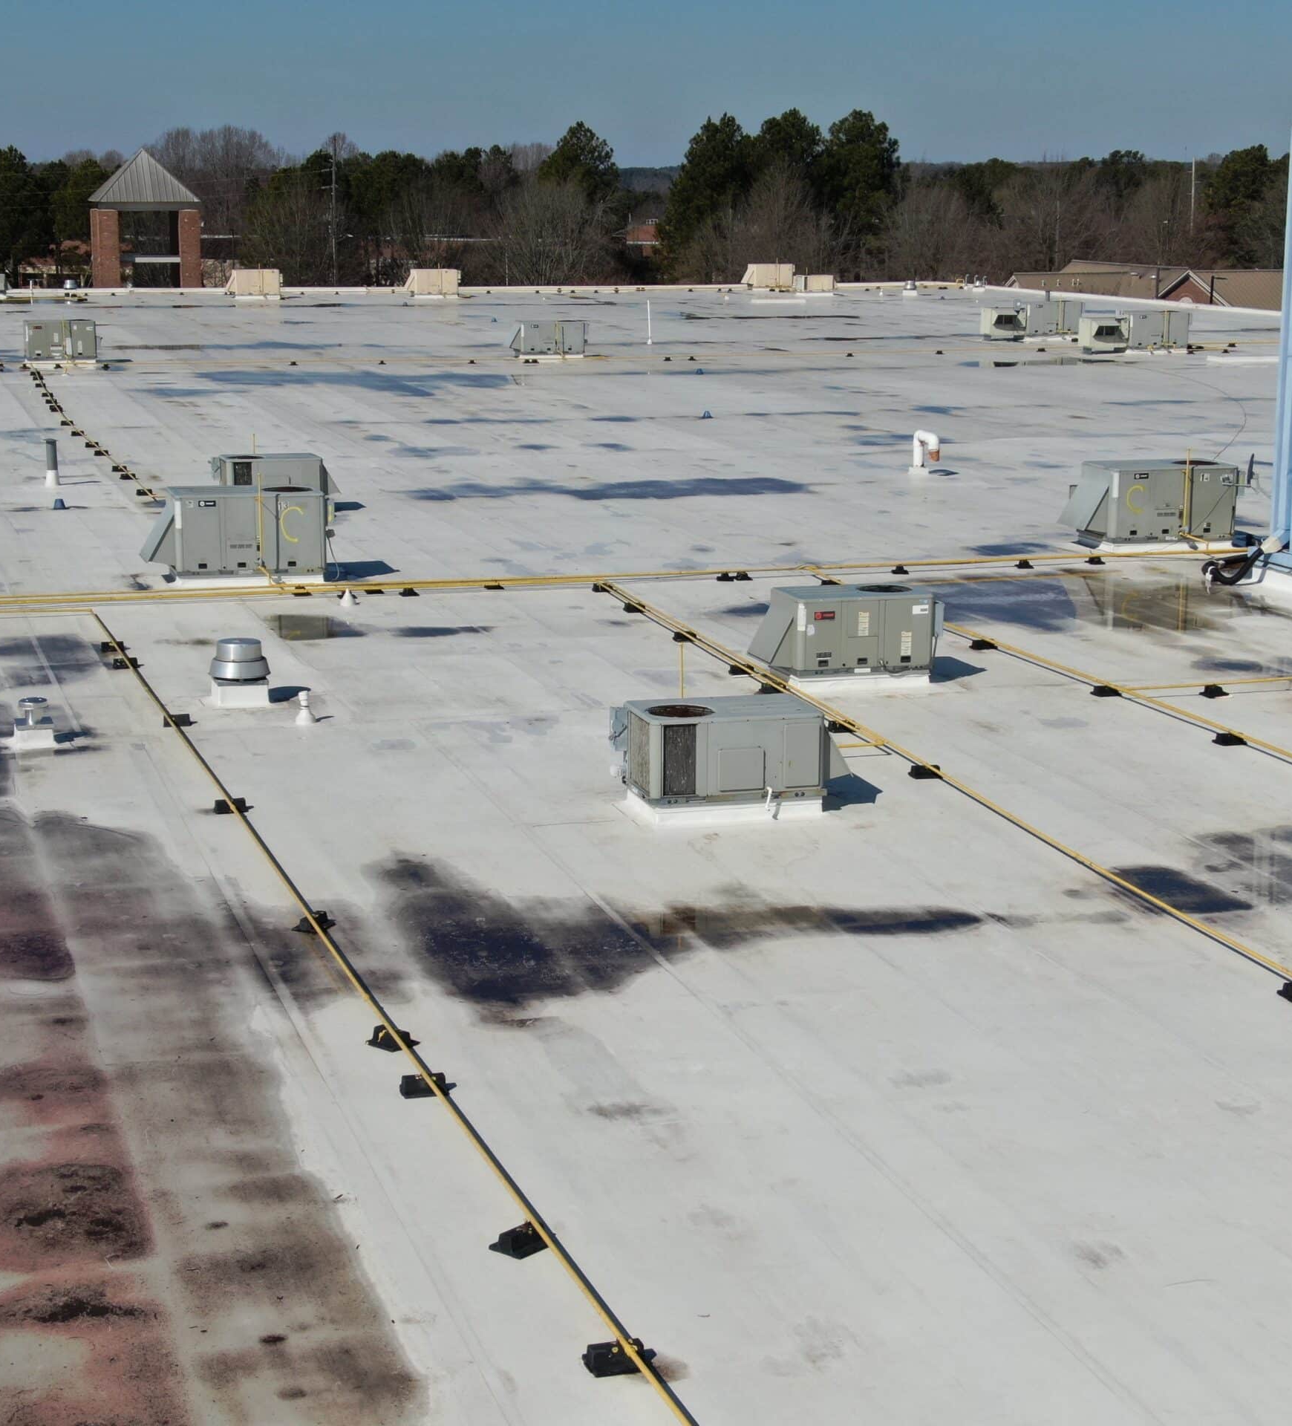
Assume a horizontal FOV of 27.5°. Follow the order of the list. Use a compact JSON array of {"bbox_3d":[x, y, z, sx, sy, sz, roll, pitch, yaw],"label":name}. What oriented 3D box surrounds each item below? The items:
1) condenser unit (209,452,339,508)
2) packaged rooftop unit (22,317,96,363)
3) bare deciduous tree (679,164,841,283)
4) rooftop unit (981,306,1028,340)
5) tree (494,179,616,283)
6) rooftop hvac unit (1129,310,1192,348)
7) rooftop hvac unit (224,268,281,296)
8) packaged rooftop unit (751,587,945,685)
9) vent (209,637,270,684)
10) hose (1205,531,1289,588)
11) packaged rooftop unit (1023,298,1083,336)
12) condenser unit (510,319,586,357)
[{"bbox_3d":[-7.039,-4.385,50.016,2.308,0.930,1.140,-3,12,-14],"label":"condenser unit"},{"bbox_3d":[-19.638,-12.508,88.470,2.288,1.305,1.340,-3,12,-16],"label":"packaged rooftop unit"},{"bbox_3d":[8.934,-36.354,208.961,12.513,13.996,12.513,0,12,0],"label":"bare deciduous tree"},{"bbox_3d":[13.960,-15.068,101.876,1.450,1.200,1.050,-3,12,-16],"label":"rooftop unit"},{"bbox_3d":[-7.190,-34.951,205.166,9.610,12.722,9.610,0,12,0],"label":"tree"},{"bbox_3d":[17.899,-13.544,93.268,2.280,1.210,1.350,-3,12,-13],"label":"rooftop hvac unit"},{"bbox_3d":[-19.883,-21.701,133.008,2.878,1.320,1.380,-3,12,-14],"label":"rooftop hvac unit"},{"bbox_3d":[2.520,-1.007,33.411,2.230,1.050,1.140,-3,12,-14],"label":"packaged rooftop unit"},{"bbox_3d":[-4.955,-0.620,32.038,0.720,0.450,0.720,-3,12,-13],"label":"vent"},{"bbox_3d":[9.321,-2.371,41.050,1.130,0.720,0.700,-3,12,-13],"label":"hose"},{"bbox_3d":[15.647,-15.359,102.644,2.303,1.324,1.340,-3,12,-16],"label":"packaged rooftop unit"},{"bbox_3d":[-3.532,-13.059,91.780,2.717,1.159,1.340,-3,12,-16],"label":"condenser unit"}]

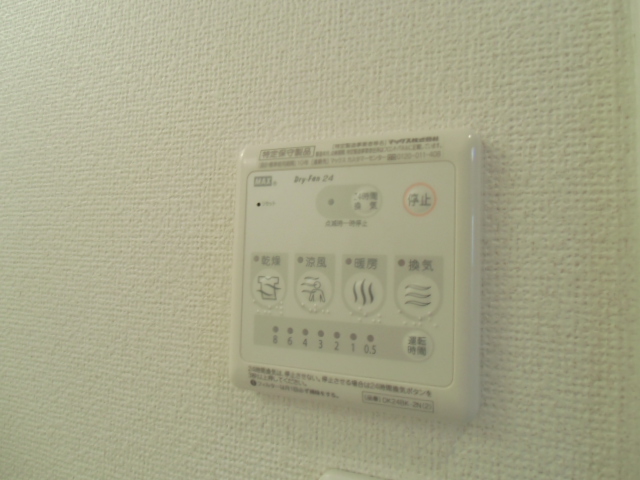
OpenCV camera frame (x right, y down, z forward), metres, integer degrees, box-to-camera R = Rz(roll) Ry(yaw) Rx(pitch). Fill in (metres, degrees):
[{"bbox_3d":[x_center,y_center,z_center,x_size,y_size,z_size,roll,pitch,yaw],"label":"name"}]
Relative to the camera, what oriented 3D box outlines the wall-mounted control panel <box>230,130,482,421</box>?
[{"bbox_3d":[0.011,0.013,0.203,0.116,0.120,0.013,1,-4,21],"label":"wall-mounted control panel"}]

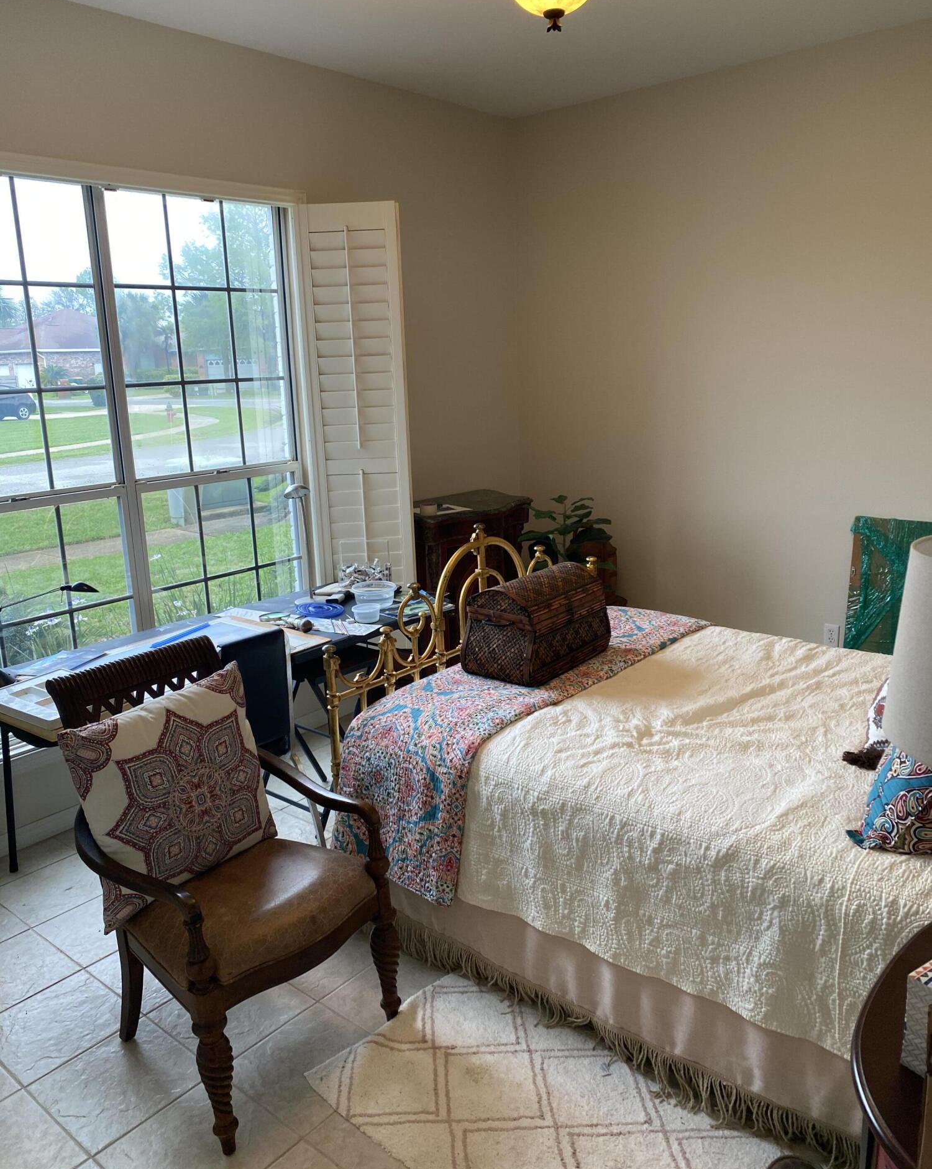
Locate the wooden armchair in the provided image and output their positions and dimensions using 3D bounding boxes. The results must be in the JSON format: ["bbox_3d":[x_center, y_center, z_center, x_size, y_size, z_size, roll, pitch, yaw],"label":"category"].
[{"bbox_3d":[-0.542,0.650,2.158,0.650,0.925,0.570,9,18,39],"label":"wooden armchair"}]

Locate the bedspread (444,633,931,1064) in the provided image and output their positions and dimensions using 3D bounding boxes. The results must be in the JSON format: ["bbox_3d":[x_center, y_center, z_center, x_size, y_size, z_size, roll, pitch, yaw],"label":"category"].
[{"bbox_3d":[0.849,0.529,2.643,1.870,0.450,1.530,10,18,39],"label":"bedspread"}]

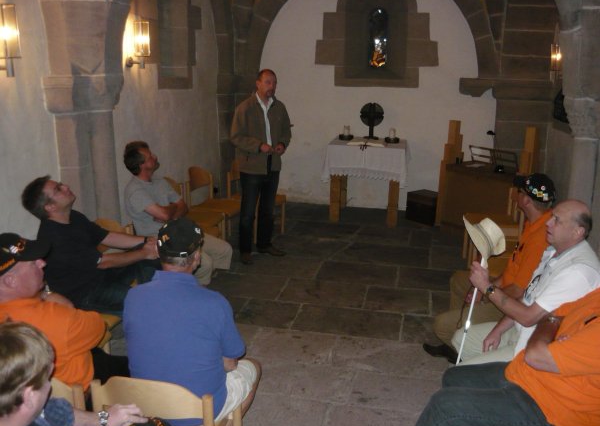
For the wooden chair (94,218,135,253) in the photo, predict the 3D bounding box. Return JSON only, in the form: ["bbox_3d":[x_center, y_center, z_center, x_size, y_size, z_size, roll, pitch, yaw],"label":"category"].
[{"bbox_3d":[-1.051,0.439,3.815,0.530,0.830,0.500,4,14,13],"label":"wooden chair"}]

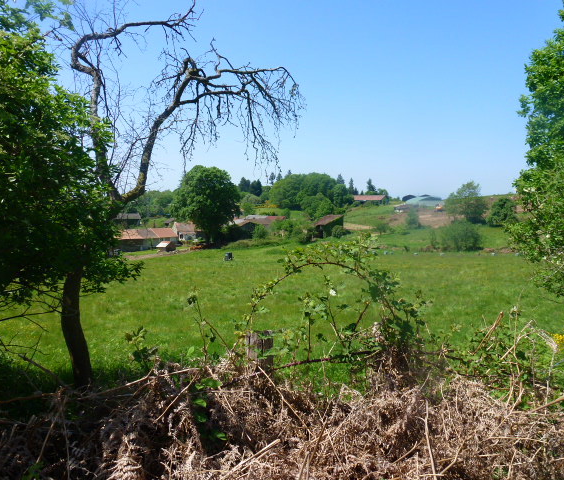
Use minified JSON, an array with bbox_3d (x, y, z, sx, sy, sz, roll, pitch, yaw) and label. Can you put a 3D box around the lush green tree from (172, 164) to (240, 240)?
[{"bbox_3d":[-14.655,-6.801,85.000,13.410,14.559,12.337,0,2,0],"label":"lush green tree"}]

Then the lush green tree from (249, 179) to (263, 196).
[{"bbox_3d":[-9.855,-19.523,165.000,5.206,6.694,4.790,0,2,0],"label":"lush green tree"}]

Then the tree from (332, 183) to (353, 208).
[{"bbox_3d":[19.771,-14.543,145.000,6.536,8.497,6.013,0,2,0],"label":"tree"}]

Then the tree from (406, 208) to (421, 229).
[{"bbox_3d":[32.601,-5.330,110.000,3.471,4.958,3.193,0,2,0],"label":"tree"}]

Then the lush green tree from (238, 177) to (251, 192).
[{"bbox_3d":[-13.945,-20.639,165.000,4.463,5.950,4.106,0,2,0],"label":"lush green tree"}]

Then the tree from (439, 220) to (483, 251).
[{"bbox_3d":[23.333,-0.588,58.000,5.752,3.922,5.292,0,2,0],"label":"tree"}]

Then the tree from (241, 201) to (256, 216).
[{"bbox_3d":[-9.438,-8.874,125.000,4.508,4.508,4.147,0,2,0],"label":"tree"}]

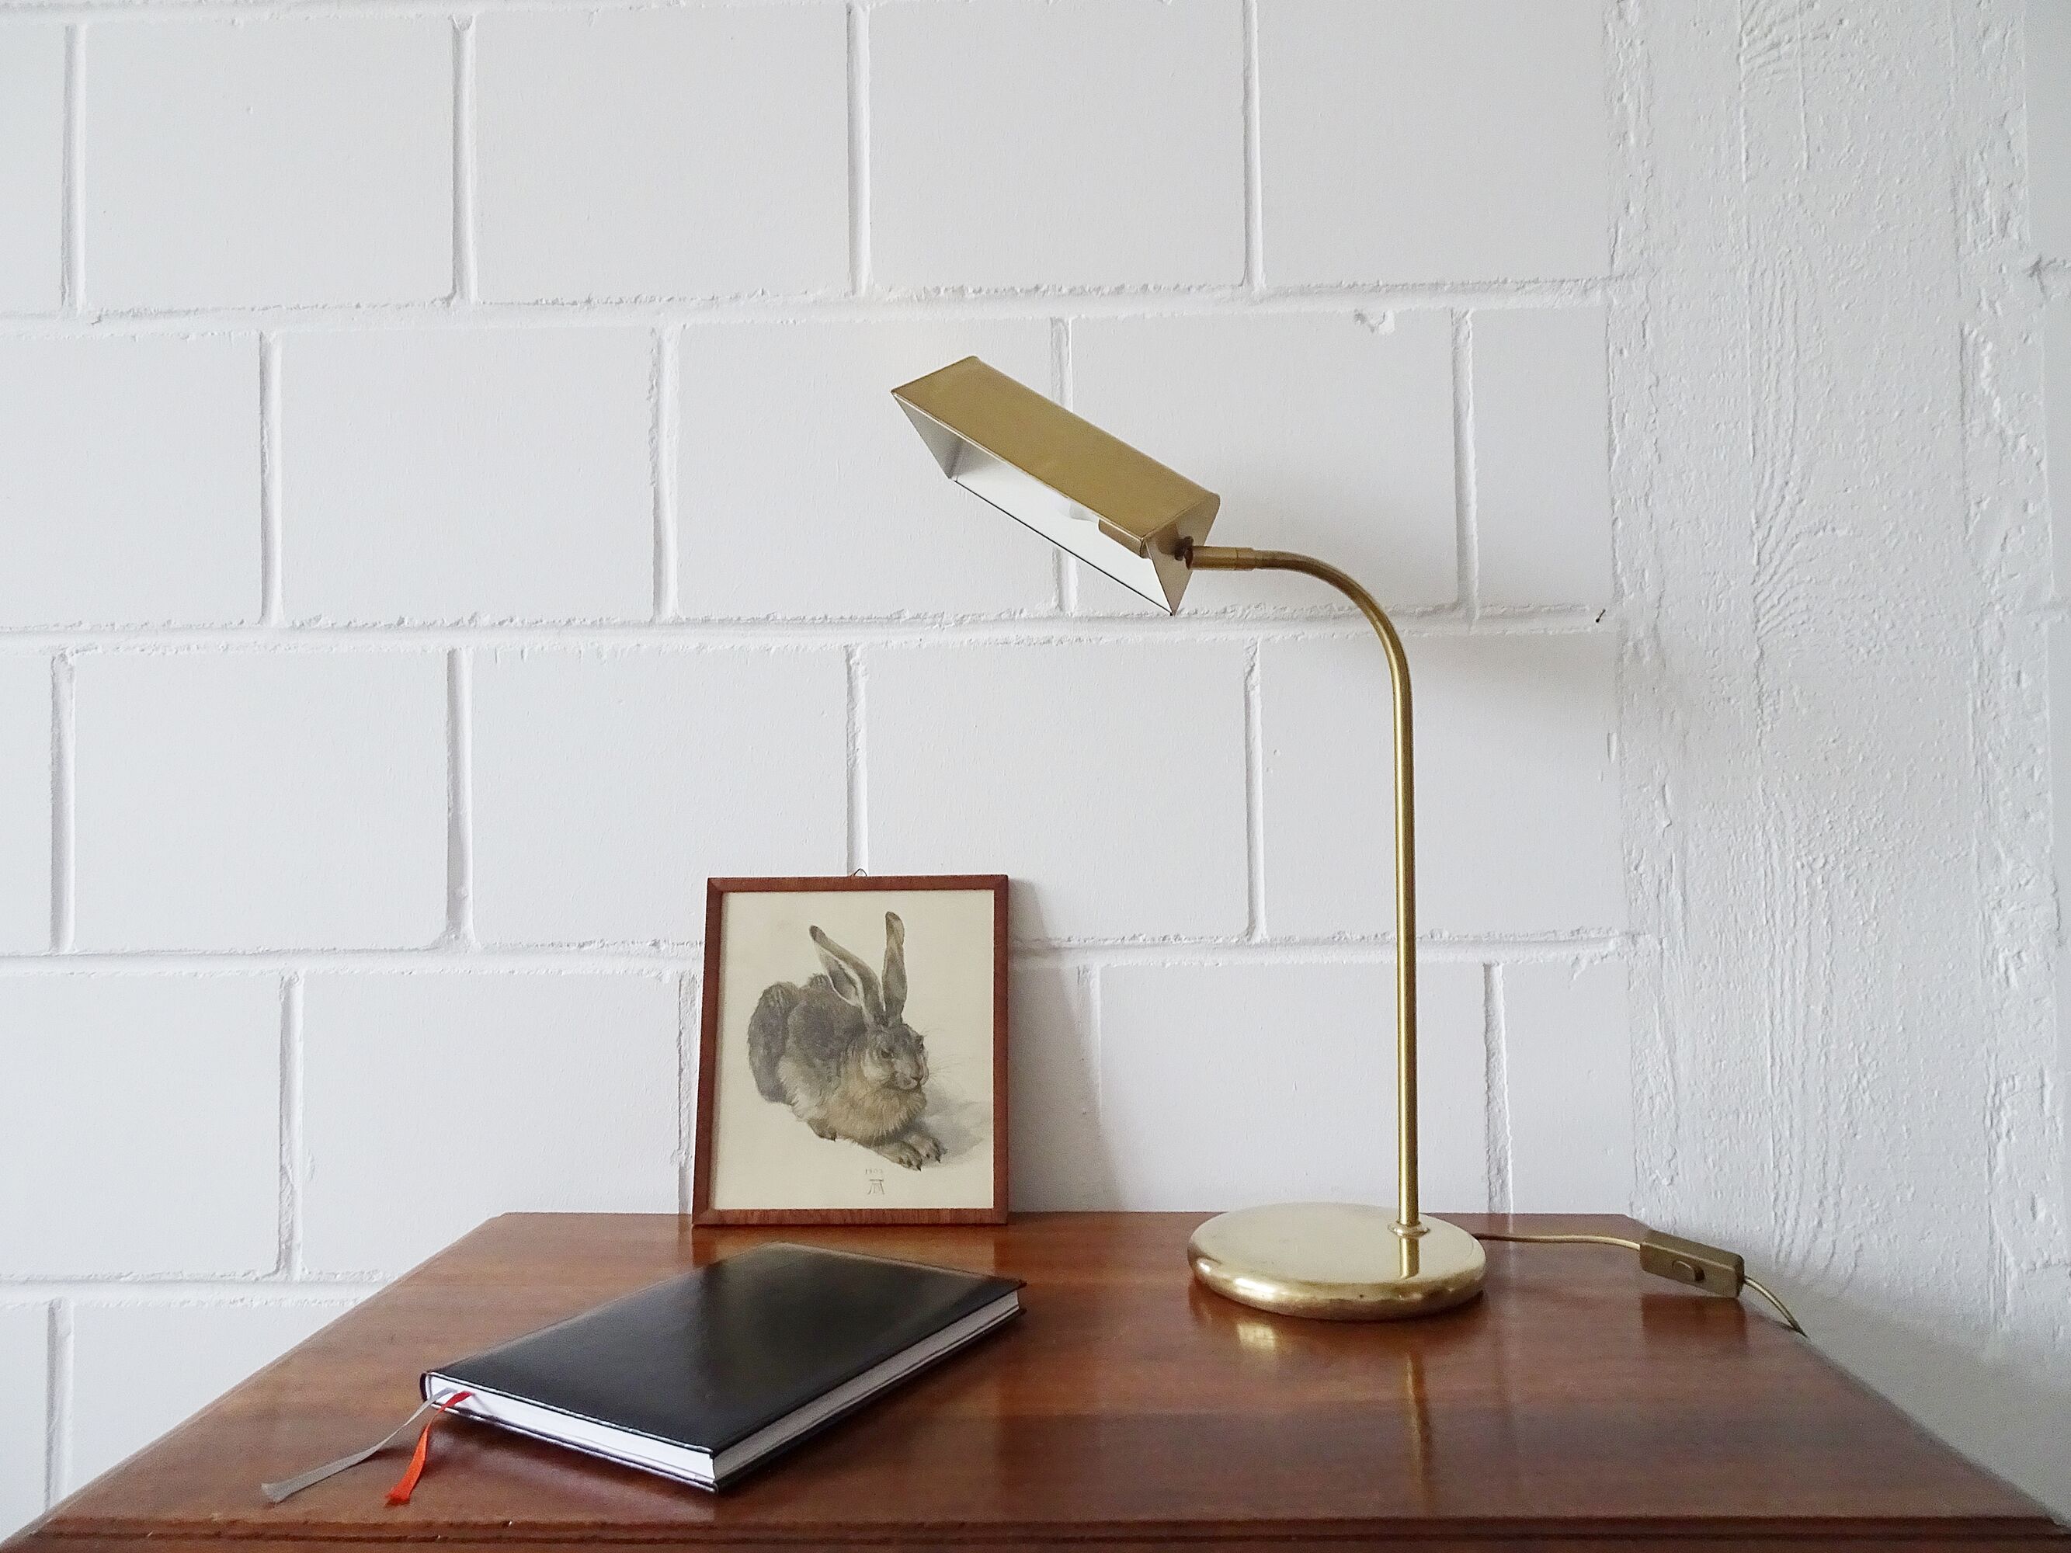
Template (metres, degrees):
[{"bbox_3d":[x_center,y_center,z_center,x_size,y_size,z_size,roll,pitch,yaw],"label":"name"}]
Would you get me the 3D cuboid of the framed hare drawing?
[{"bbox_3d":[-0.114,0.172,0.910,0.195,0.215,0.014,-1,-12,3],"label":"framed hare drawing"}]

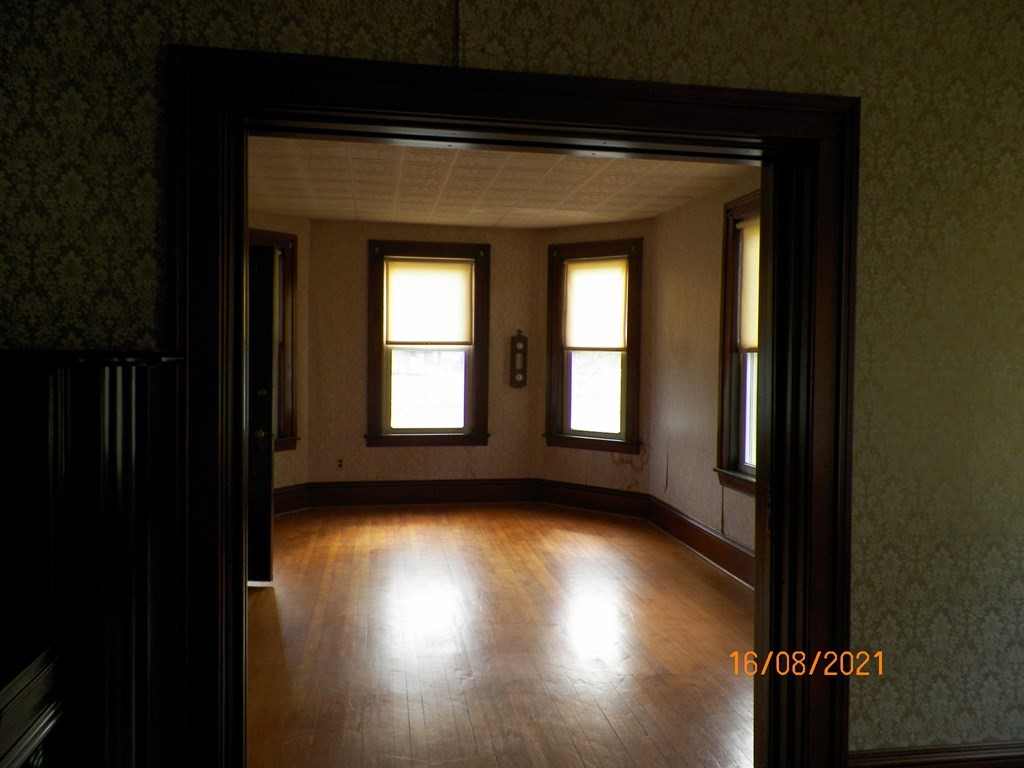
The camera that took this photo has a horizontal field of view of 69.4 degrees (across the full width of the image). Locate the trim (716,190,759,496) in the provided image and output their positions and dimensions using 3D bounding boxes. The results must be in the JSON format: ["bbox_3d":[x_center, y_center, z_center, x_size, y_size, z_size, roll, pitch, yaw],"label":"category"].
[{"bbox_3d":[1.457,-0.222,4.411,0.110,1.830,1.030,0,3,-9],"label":"trim"}]

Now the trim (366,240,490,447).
[{"bbox_3d":[-0.752,-0.350,6.690,1.114,1.835,0.110,0,3,-9],"label":"trim"}]

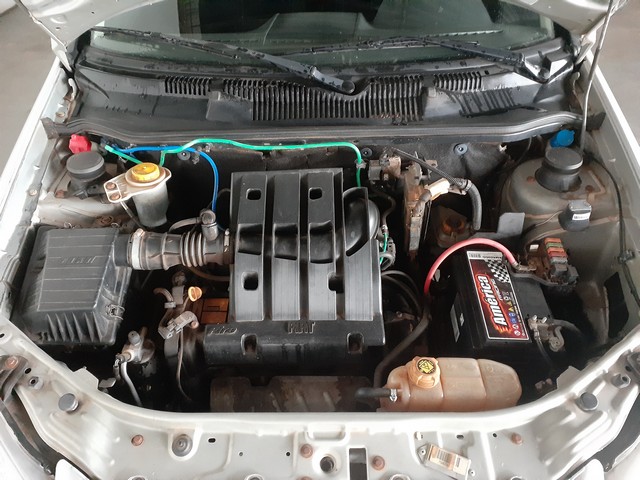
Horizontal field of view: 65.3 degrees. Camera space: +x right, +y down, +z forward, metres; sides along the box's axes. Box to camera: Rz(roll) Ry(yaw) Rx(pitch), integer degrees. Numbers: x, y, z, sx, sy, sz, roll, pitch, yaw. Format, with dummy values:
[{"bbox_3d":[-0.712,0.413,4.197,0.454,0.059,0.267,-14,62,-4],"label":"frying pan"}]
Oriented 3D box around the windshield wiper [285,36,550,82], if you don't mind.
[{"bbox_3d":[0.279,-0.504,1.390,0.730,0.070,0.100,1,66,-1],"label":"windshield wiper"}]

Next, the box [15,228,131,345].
[{"bbox_3d":[-0.513,0.115,1.112,0.230,0.160,0.250,0,53,0],"label":"box"}]

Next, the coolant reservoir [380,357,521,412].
[{"bbox_3d":[0.250,0.322,1.017,0.260,0.155,0.125,0,46,0],"label":"coolant reservoir"}]

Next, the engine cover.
[{"bbox_3d":[-0.055,0.051,1.104,0.365,0.160,0.380,0,66,0],"label":"engine cover"}]

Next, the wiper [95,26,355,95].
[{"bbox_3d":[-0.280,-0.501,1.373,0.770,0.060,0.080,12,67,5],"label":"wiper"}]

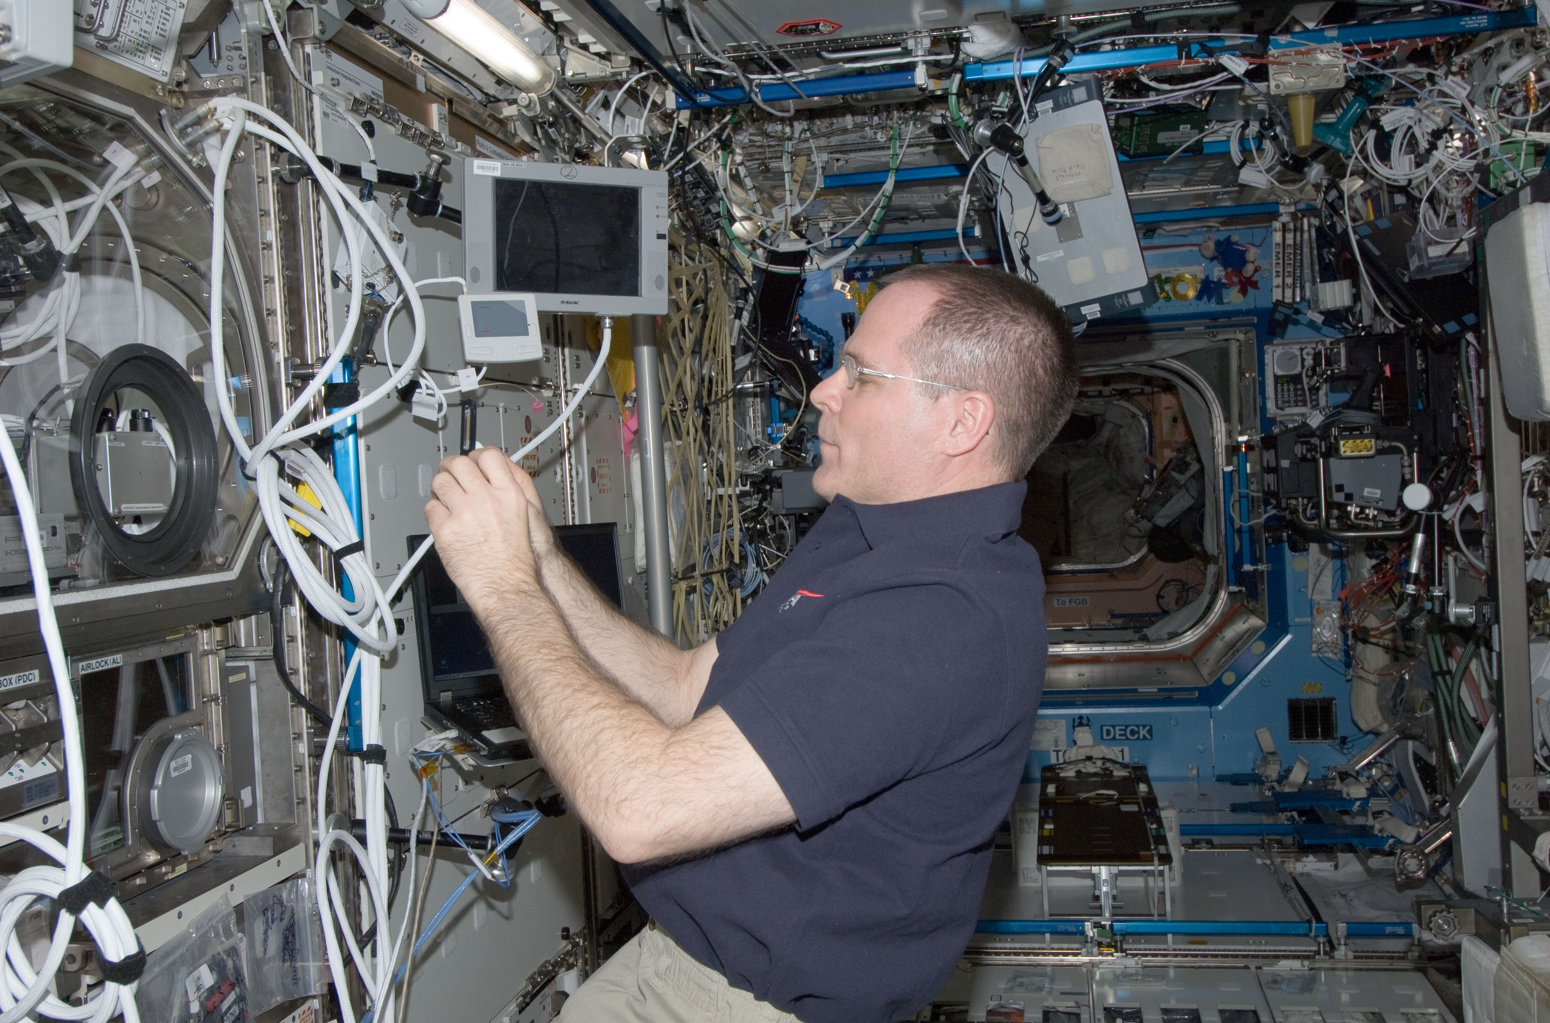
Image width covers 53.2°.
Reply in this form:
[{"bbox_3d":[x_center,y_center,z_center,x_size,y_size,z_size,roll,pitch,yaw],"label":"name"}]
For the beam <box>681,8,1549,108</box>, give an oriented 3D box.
[{"bbox_3d":[0.591,-0.869,2.991,1.647,0.031,0.027,-2,2,11],"label":"beam"}]

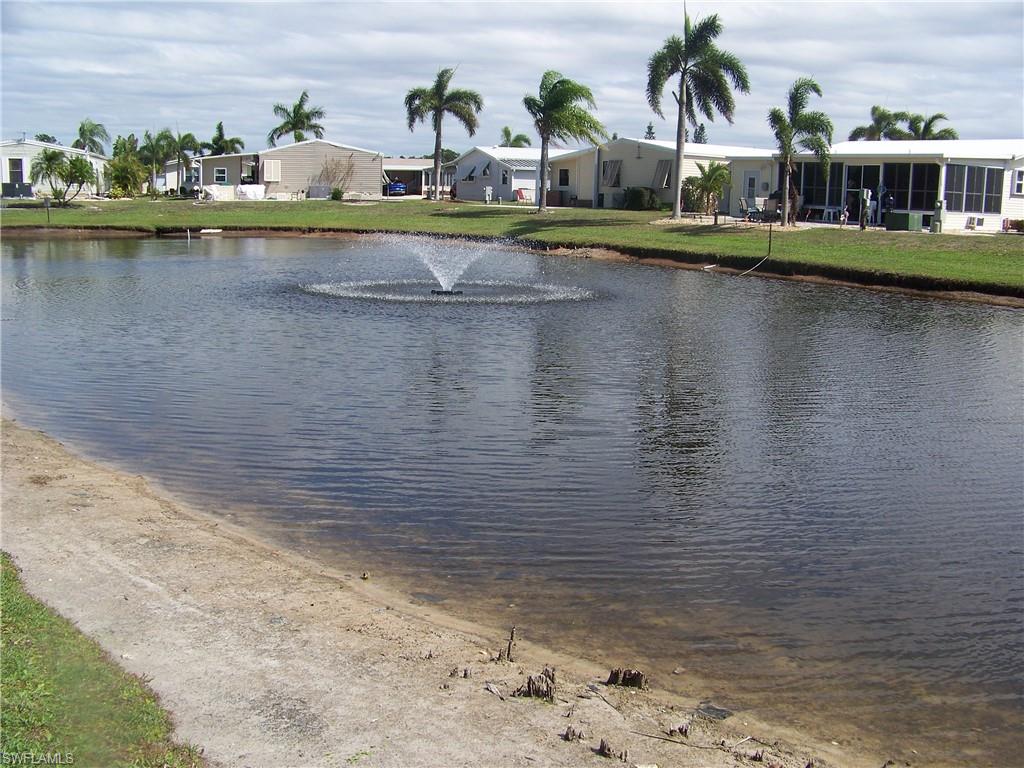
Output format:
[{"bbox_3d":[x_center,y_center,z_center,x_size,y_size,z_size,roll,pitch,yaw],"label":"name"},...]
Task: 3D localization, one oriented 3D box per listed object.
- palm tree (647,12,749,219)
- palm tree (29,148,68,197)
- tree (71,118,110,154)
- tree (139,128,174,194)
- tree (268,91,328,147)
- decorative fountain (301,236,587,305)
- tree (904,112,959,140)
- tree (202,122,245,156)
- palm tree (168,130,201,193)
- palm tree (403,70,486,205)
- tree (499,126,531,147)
[{"bbox_3d":[7.000,-10.393,41.283,3.887,7.810,3.770,3,10,9],"label":"palm tree"},{"bbox_3d":[-23.020,-10.384,53.073,1.985,2.645,1.925,-3,11,-23],"label":"palm tree"},{"bbox_3d":[-30.948,-16.700,78.376,3.317,5.525,3.218,-3,11,-21],"label":"tree"},{"bbox_3d":[-24.380,-15.330,73.522,2.609,4.500,2.531,-2,11,-18],"label":"tree"},{"bbox_3d":[-15.354,-17.082,76.222,4.256,7.601,4.128,-1,11,-11],"label":"tree"},{"bbox_3d":[-1.366,-2.557,22.613,6.273,1.200,6.273,0,10,-3],"label":"decorative fountain"},{"bbox_3d":[25.932,-13.738,66.531,3.613,6.264,3.504,5,11,20],"label":"tree"},{"bbox_3d":[-22.210,-17.315,82.301,3.226,5.635,3.129,-2,11,-15],"label":"tree"},{"bbox_3d":[-22.497,-15.263,73.528,2.541,4.365,2.465,-2,11,-17],"label":"palm tree"},{"bbox_3d":[-3.669,-13.442,57.534,4.275,6.953,4.147,0,10,-4],"label":"palm tree"},{"bbox_3d":[0.261,-20.252,97.956,3.357,6.689,3.256,1,10,0],"label":"tree"}]

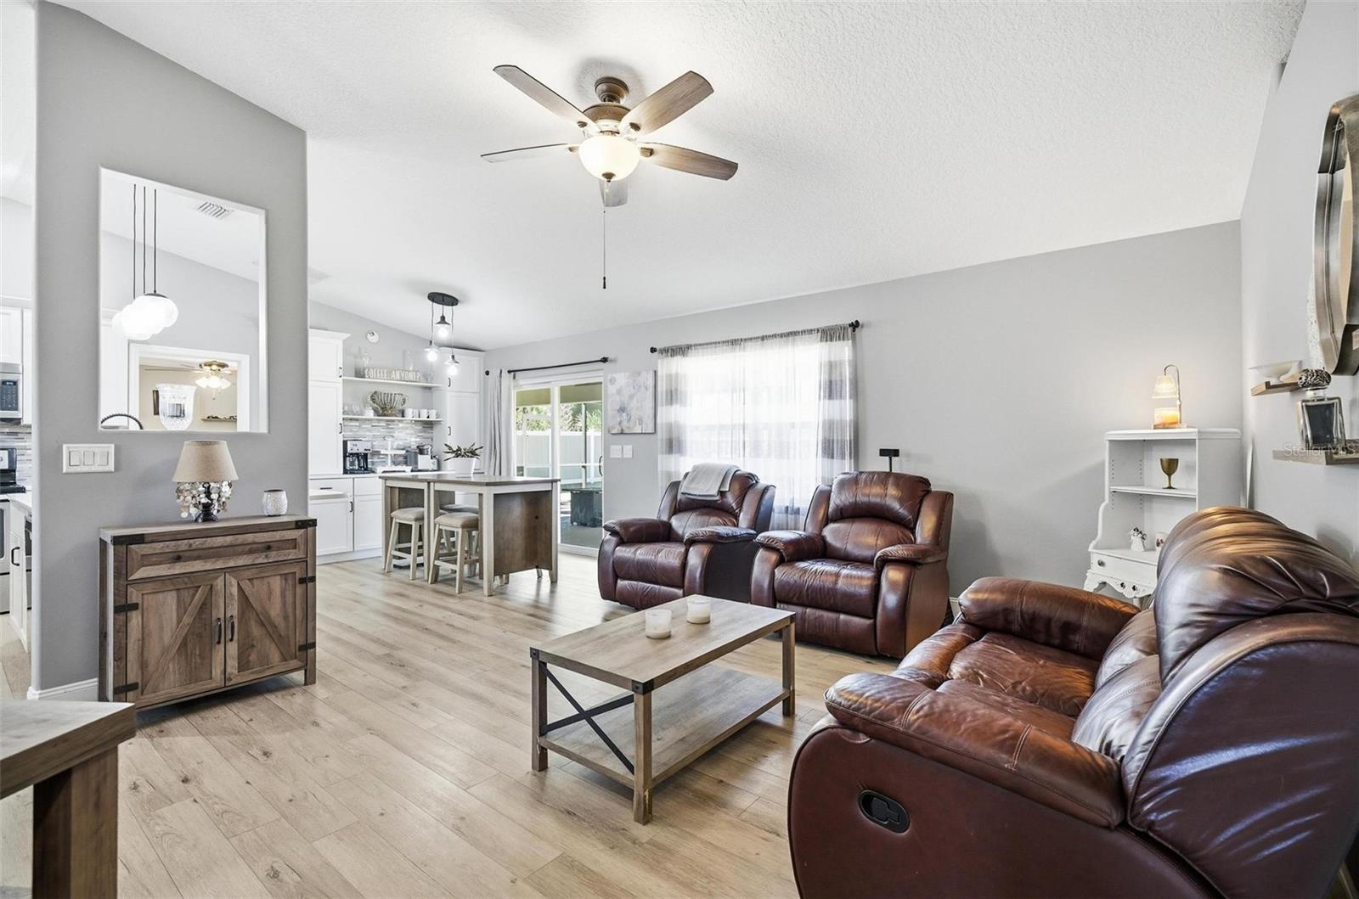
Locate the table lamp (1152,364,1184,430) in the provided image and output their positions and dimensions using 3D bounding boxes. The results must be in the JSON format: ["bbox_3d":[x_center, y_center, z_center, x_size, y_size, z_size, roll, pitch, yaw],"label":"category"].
[{"bbox_3d":[2.792,-0.303,3.440,0.150,0.360,0.135,0,0,-5],"label":"table lamp"}]

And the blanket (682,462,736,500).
[{"bbox_3d":[0.253,0.270,5.170,0.470,0.310,0.260,0,0,41],"label":"blanket"}]

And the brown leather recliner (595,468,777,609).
[{"bbox_3d":[0.086,0.682,4.888,0.972,1.032,1.022,0,0,34],"label":"brown leather recliner"}]

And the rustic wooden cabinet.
[{"bbox_3d":[-2.229,0.773,2.886,0.377,0.838,0.764,0,0,41],"label":"rustic wooden cabinet"}]

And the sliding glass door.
[{"bbox_3d":[-1.559,0.170,7.411,1.790,2.040,0.120,0,0,38],"label":"sliding glass door"}]

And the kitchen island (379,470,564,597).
[{"bbox_3d":[-2.007,0.733,5.697,1.750,0.915,0.750,0,0,38],"label":"kitchen island"}]

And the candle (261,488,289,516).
[{"bbox_3d":[-2.081,0.287,3.104,0.107,0.136,0.107,0,0,41],"label":"candle"}]

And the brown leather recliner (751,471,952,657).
[{"bbox_3d":[1.203,0.670,4.101,1.000,1.040,1.030,0,0,40],"label":"brown leather recliner"}]

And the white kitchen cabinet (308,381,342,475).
[{"bbox_3d":[-4.038,-0.245,6.632,0.340,1.060,0.500,0,0,38],"label":"white kitchen cabinet"}]

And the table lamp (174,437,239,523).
[{"bbox_3d":[-2.258,0.155,2.873,0.248,0.397,0.248,0,0,41],"label":"table lamp"}]

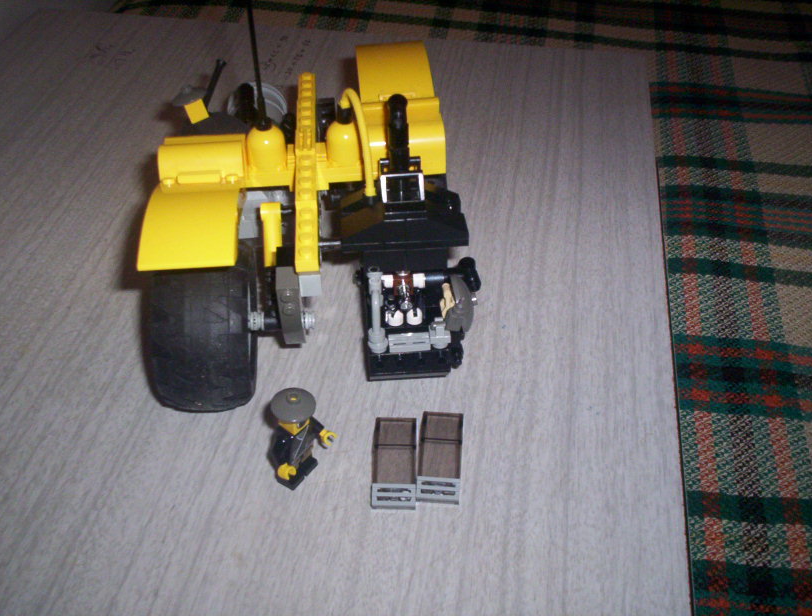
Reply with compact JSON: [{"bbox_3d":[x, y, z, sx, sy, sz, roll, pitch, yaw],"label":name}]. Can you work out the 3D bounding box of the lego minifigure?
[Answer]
[{"bbox_3d":[-0.040,0.049,0.329,0.021,0.043,0.025,22,46,24],"label":"lego minifigure"}]

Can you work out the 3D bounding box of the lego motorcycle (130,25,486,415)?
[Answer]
[{"bbox_3d":[-0.039,-0.058,0.372,0.131,0.147,0.175,-3,41,-3],"label":"lego motorcycle"}]

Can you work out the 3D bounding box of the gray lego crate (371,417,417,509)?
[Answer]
[{"bbox_3d":[-0.004,0.059,0.339,0.016,0.014,0.032,1,41,1],"label":"gray lego crate"}]

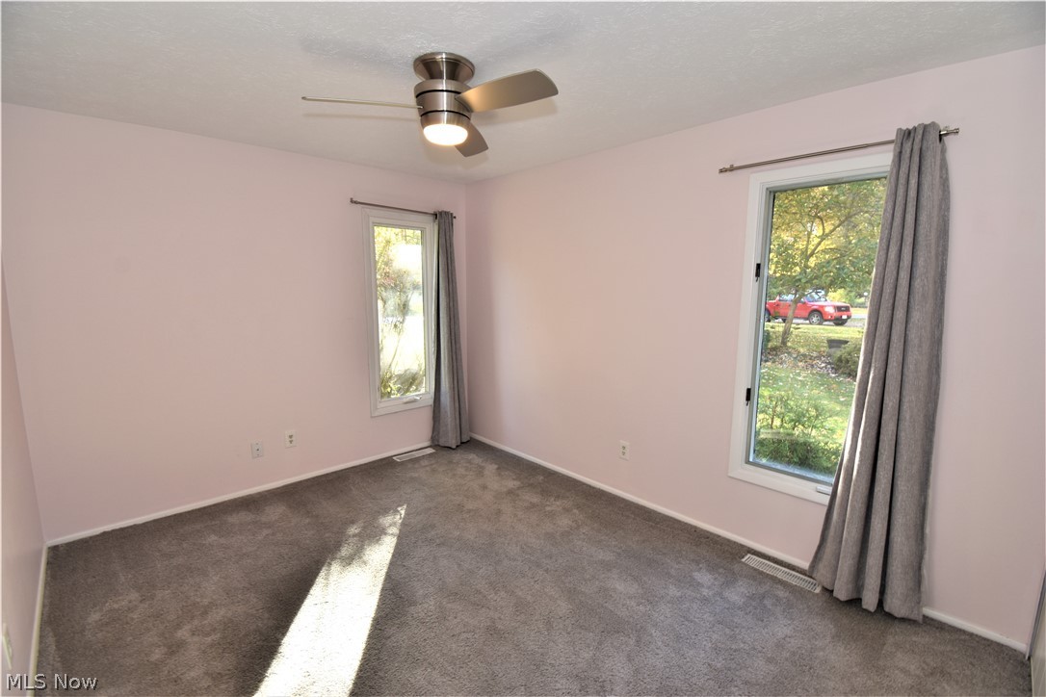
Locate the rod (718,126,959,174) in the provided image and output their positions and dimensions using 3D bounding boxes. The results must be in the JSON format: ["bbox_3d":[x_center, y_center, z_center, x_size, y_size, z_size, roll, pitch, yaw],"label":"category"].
[{"bbox_3d":[1.431,-0.926,2.085,0.936,0.044,0.094,9,12,43],"label":"rod"}]

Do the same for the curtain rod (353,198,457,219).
[{"bbox_3d":[-0.952,-1.140,3.567,0.913,0.044,0.094,-7,11,-39],"label":"curtain rod"}]

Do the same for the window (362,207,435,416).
[{"bbox_3d":[-1.024,-0.291,3.729,0.650,1.675,0.089,-7,11,-39],"label":"window"}]

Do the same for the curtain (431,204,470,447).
[{"bbox_3d":[-0.639,-0.139,3.928,0.404,2.128,0.148,-7,11,-39],"label":"curtain"}]

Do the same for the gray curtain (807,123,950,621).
[{"bbox_3d":[1.653,0.147,1.966,0.453,2.187,0.153,9,12,43],"label":"gray curtain"}]

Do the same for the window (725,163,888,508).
[{"bbox_3d":[1.474,-0.060,2.263,0.650,1.706,0.089,9,12,43],"label":"window"}]

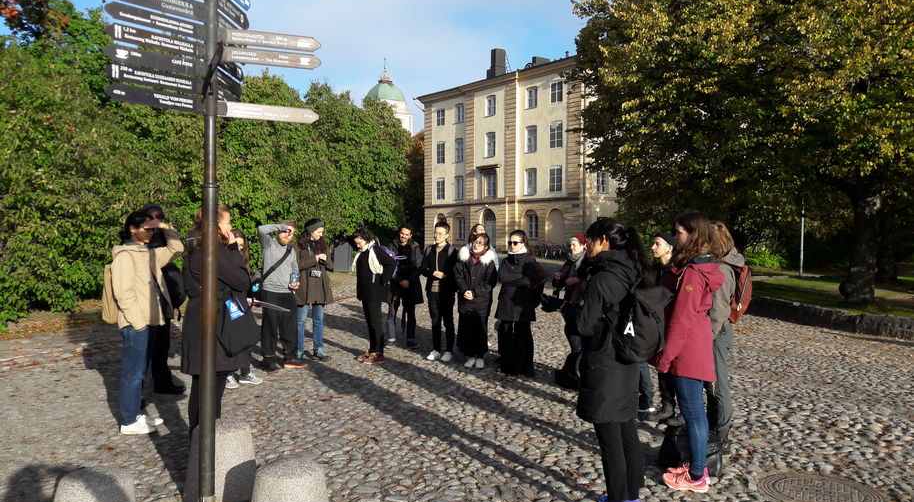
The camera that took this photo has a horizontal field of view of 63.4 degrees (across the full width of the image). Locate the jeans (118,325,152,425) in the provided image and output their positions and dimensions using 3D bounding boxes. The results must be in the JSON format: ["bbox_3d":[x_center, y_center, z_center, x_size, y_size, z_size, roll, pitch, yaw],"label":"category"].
[{"bbox_3d":[-2.495,0.920,5.740,0.260,0.850,0.350,1,1,10],"label":"jeans"}]

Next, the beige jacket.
[{"bbox_3d":[-2.394,0.213,5.720,0.480,0.790,0.460,1,1,19],"label":"beige jacket"}]

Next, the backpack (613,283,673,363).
[{"bbox_3d":[1.014,0.391,4.042,0.220,0.430,0.290,1,2,31],"label":"backpack"}]

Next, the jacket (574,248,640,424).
[{"bbox_3d":[0.836,0.472,4.135,0.330,0.960,0.430,1,2,30],"label":"jacket"}]

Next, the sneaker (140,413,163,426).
[{"bbox_3d":[-2.465,1.340,5.880,0.275,0.115,0.105,0,1,6],"label":"sneaker"}]

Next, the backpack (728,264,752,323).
[{"bbox_3d":[2.040,0.307,5.350,0.170,0.430,0.270,1,1,18],"label":"backpack"}]

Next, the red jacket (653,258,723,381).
[{"bbox_3d":[1.428,0.439,4.600,0.410,0.750,0.450,1,1,18],"label":"red jacket"}]

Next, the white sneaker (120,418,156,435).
[{"bbox_3d":[-2.508,1.382,5.840,0.275,0.105,0.100,0,2,-5],"label":"white sneaker"}]

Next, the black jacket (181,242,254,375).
[{"bbox_3d":[-1.532,0.368,4.732,0.380,0.860,0.480,-1,2,-37],"label":"black jacket"}]

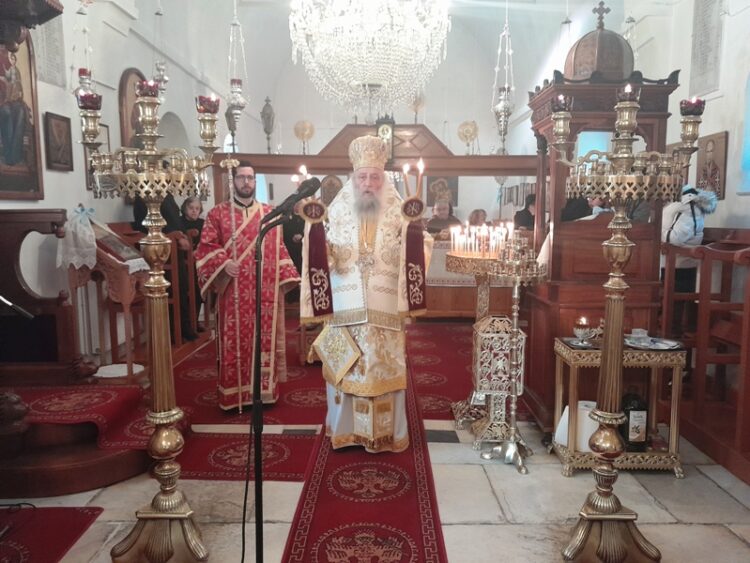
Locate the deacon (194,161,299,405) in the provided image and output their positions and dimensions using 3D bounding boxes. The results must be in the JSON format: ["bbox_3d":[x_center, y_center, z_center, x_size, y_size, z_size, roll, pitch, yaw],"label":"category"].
[{"bbox_3d":[-0.905,0.024,4.188,0.690,1.760,0.440,-1,7,-6],"label":"deacon"}]

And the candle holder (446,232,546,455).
[{"bbox_3d":[0.712,0.326,3.699,0.500,1.250,0.480,0,7,1],"label":"candle holder"}]

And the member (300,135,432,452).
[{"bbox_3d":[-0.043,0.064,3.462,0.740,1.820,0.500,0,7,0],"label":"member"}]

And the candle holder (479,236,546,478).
[{"bbox_3d":[0.783,0.367,3.249,0.320,1.280,0.320,0,7,1],"label":"candle holder"}]

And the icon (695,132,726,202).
[{"bbox_3d":[2.487,-0.844,4.336,0.035,0.490,0.375,0,7,1],"label":"icon"}]

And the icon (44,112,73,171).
[{"bbox_3d":[-2.401,-1.049,4.465,0.035,0.410,0.350,0,7,1],"label":"icon"}]

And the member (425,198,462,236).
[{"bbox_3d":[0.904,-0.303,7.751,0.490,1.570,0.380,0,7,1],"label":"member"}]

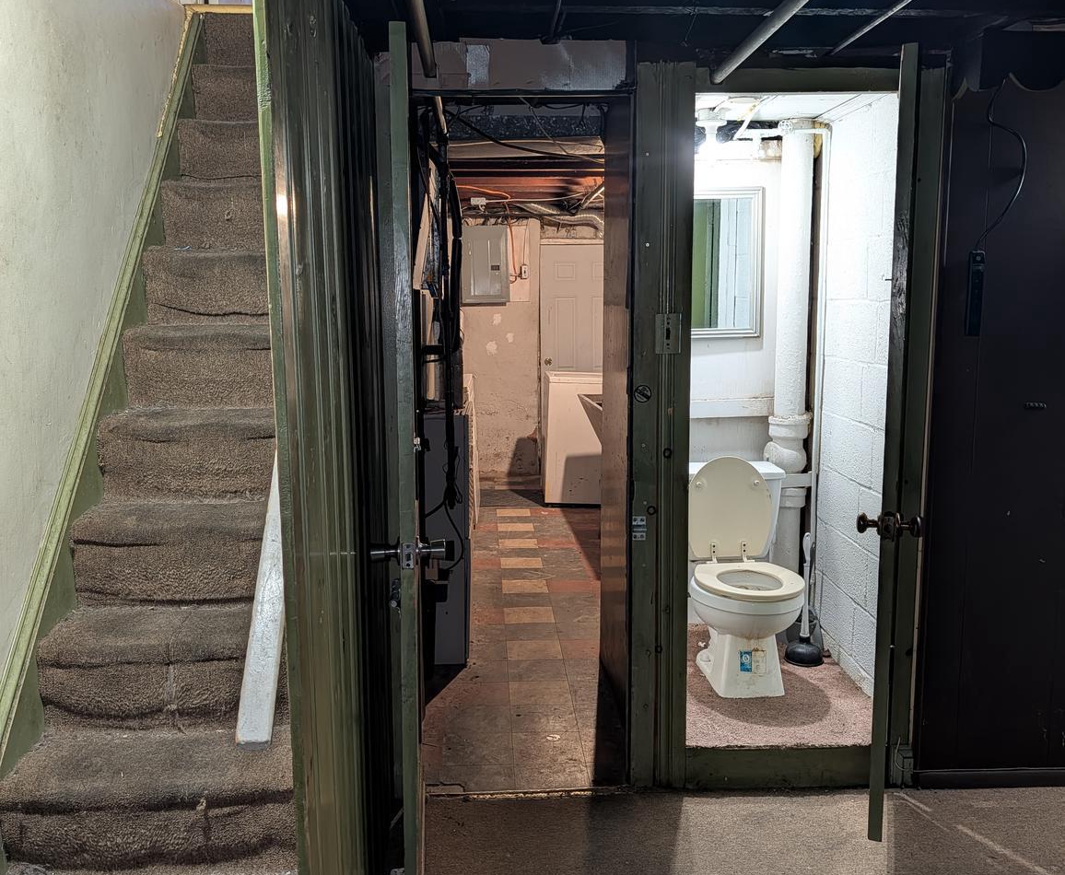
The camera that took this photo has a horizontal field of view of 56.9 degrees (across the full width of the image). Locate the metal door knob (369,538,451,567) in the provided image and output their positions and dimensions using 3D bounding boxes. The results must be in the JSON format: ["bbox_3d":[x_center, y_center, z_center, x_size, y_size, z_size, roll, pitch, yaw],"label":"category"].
[{"bbox_3d":[-0.288,0.270,2.306,0.176,0.067,0.091,-1,8,-6],"label":"metal door knob"}]

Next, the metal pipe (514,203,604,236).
[{"bbox_3d":[0.217,-1.710,7.714,0.755,0.252,0.222,-1,8,-3],"label":"metal pipe"}]

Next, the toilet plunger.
[{"bbox_3d":[1.012,0.589,3.632,0.139,0.488,0.139,-1,8,-3],"label":"toilet plunger"}]

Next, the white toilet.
[{"bbox_3d":[0.729,0.468,3.550,0.453,0.760,0.725,-1,8,-4],"label":"white toilet"}]

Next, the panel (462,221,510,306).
[{"bbox_3d":[-0.376,-1.412,7.990,0.388,0.634,0.101,-1,8,-3],"label":"panel"}]

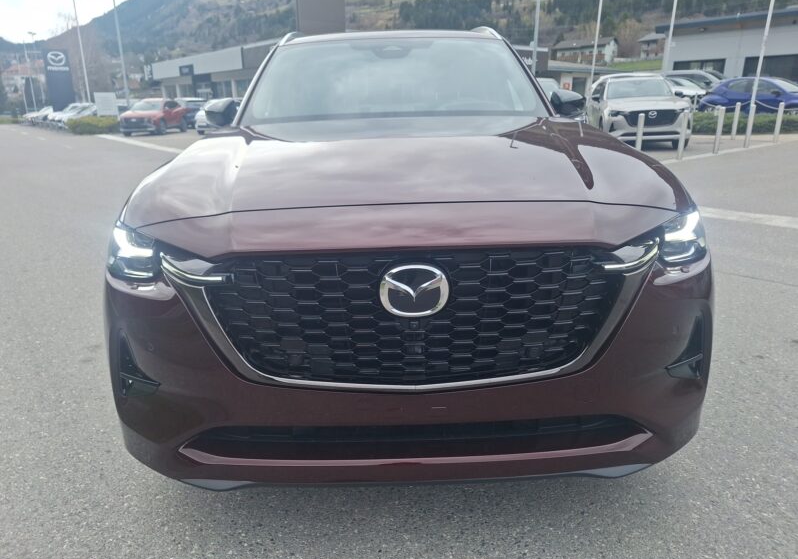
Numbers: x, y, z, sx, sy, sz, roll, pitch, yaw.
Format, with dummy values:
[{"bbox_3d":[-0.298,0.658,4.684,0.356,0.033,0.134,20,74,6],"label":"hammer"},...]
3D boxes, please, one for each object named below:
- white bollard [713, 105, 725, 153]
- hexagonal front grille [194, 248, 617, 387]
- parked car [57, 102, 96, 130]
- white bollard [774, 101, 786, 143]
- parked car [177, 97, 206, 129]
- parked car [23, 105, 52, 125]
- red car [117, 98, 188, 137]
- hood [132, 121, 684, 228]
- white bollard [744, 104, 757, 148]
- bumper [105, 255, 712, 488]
[{"bbox_3d":[6.487,-3.008,10.724,0.085,0.900,0.085,-1,19,0],"label":"white bollard"},{"bbox_3d":[0.041,0.085,1.374,1.080,0.380,0.140,-2,19,-1],"label":"hexagonal front grille"},{"bbox_3d":[-20.272,-10.878,35.251,1.820,1.580,4.400,5,20,20],"label":"parked car"},{"bbox_3d":[9.048,-3.714,12.586,0.085,0.900,0.085,-1,19,0],"label":"white bollard"},{"bbox_3d":[-12.575,-9.737,31.126,1.870,1.690,4.650,0,19,3],"label":"parked car"},{"bbox_3d":[-32.546,-15.215,49.251,1.820,1.580,4.400,5,20,20],"label":"parked car"},{"bbox_3d":[-12.036,-8.049,26.213,1.865,1.650,4.500,-1,19,1],"label":"red car"},{"bbox_3d":[0.015,-0.442,1.988,1.740,0.270,1.320,-2,19,-1],"label":"hood"},{"bbox_3d":[7.713,-3.354,11.640,0.085,0.900,0.085,-1,19,0],"label":"white bollard"},{"bbox_3d":[0.041,0.200,1.581,1.840,0.640,0.460,-2,19,-1],"label":"bumper"}]

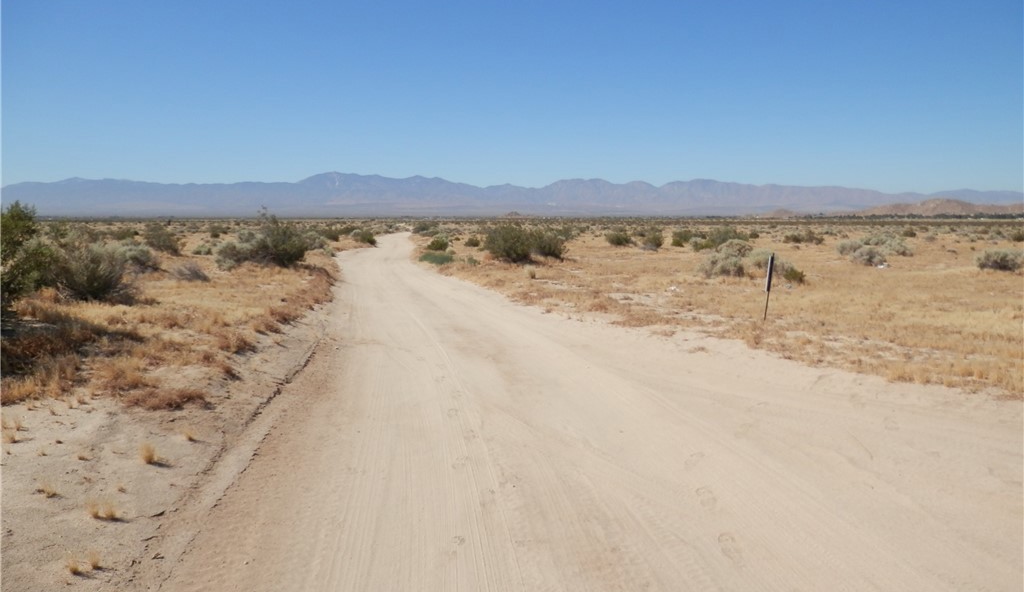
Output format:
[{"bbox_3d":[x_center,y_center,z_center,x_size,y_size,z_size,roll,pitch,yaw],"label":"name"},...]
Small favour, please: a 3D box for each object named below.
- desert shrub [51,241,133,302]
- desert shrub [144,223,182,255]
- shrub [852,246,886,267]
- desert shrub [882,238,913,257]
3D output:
[{"bbox_3d":[-7.235,-0.444,12.666,1.226,1.009,1.075,-3,7,-30],"label":"desert shrub"},{"bbox_3d":[-15.204,-2.473,32.096,1.494,1.340,1.375,-3,7,-25],"label":"desert shrub"},{"bbox_3d":[12.030,-1.331,24.884,1.062,0.601,0.977,3,7,26],"label":"shrub"},{"bbox_3d":[16.107,-2.030,30.818,1.147,0.730,1.055,3,7,27],"label":"desert shrub"}]

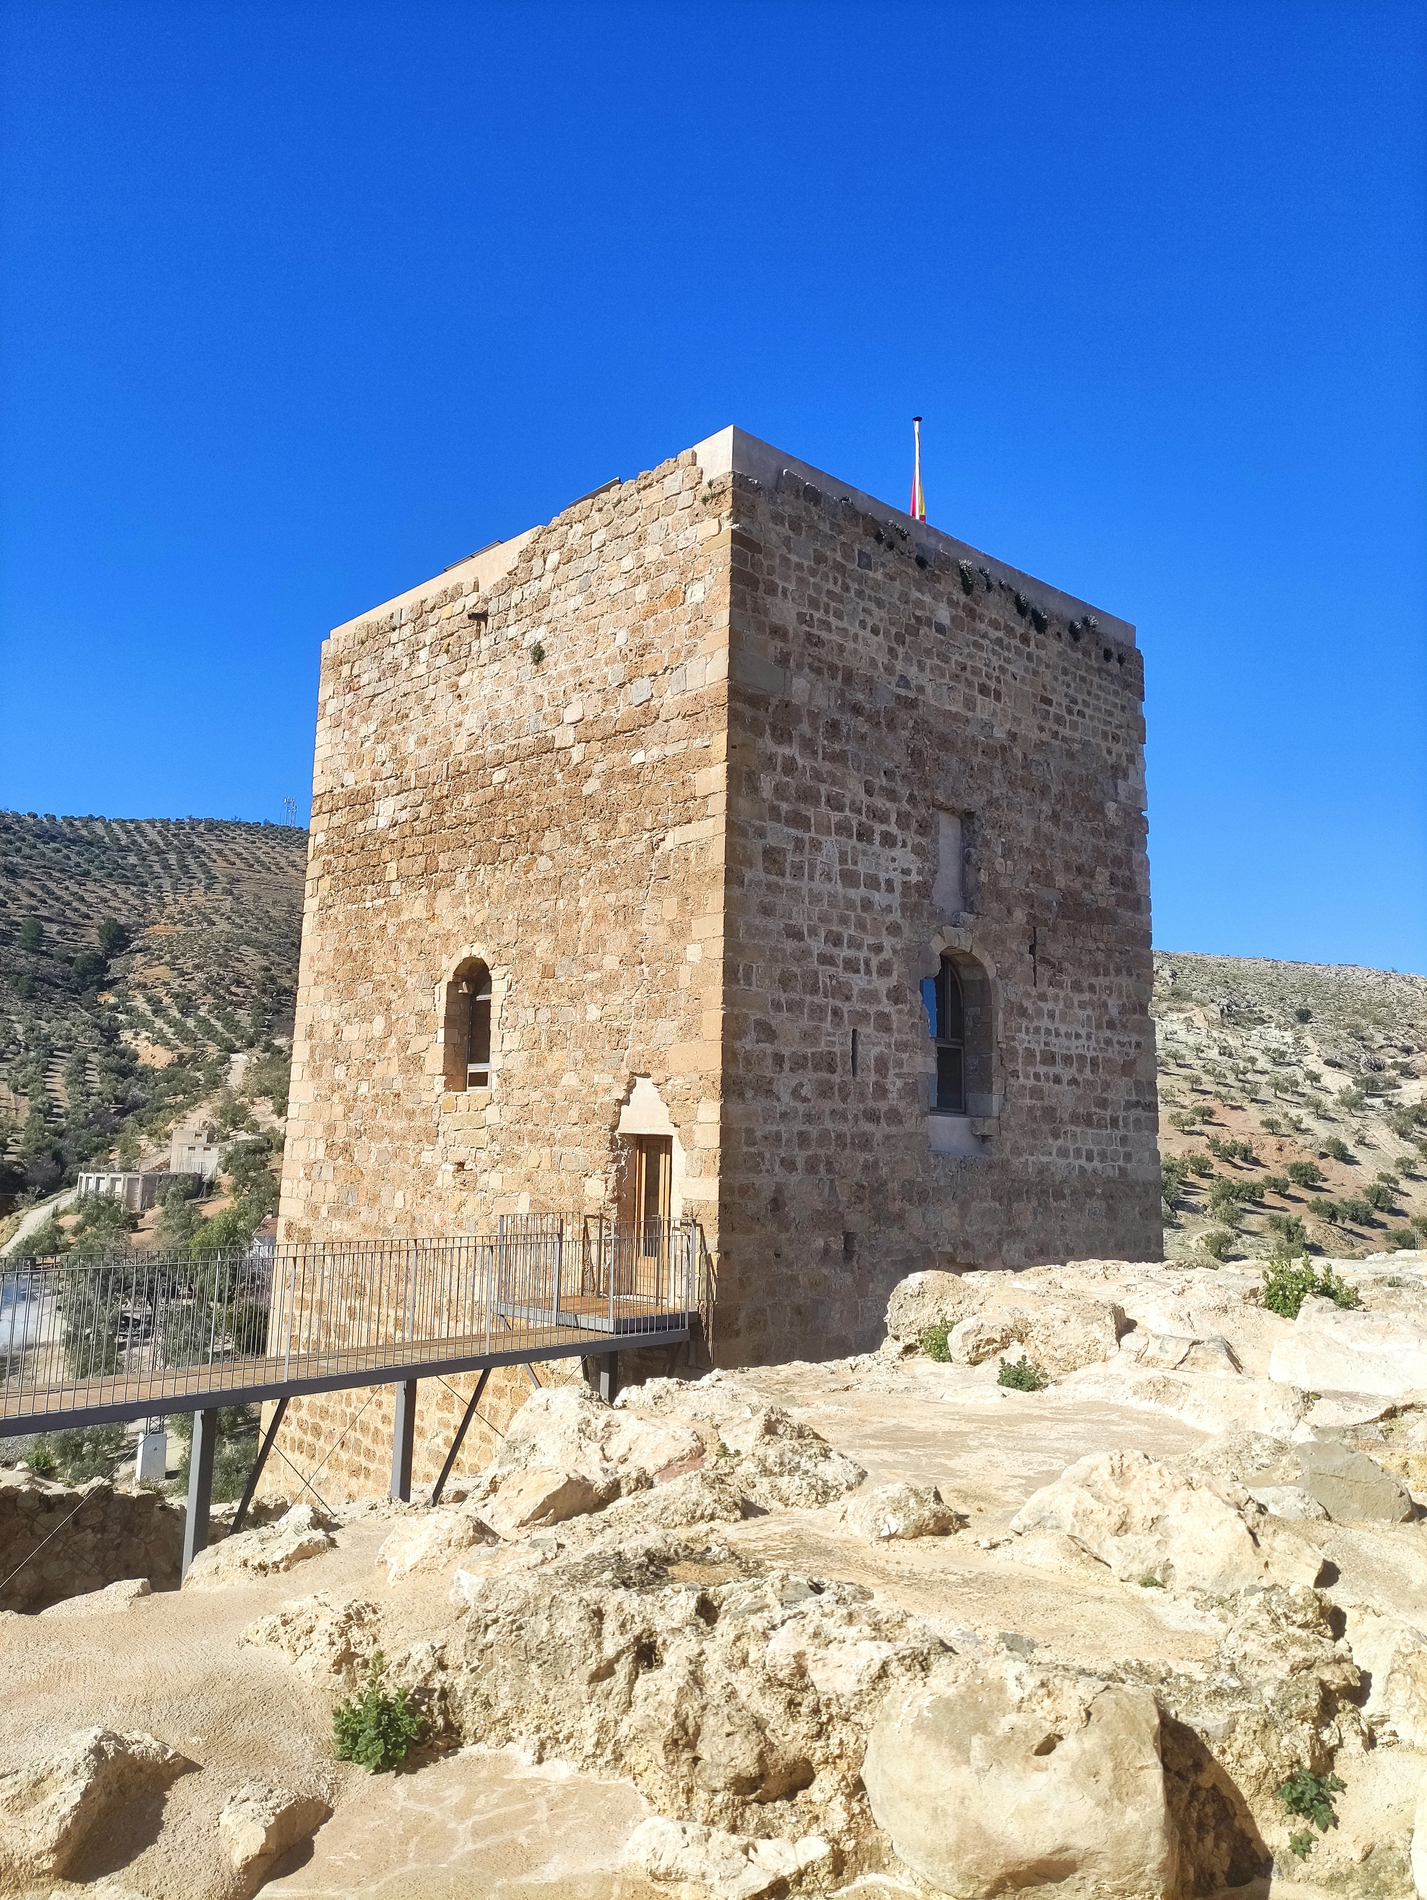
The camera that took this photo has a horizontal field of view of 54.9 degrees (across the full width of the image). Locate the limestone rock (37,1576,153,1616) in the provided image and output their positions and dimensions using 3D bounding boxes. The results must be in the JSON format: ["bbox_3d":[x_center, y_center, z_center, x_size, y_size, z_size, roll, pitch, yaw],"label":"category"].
[{"bbox_3d":[-4.227,4.429,9.400,0.717,0.171,0.500,5,-10,-22],"label":"limestone rock"}]

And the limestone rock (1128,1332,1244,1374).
[{"bbox_3d":[3.976,3.403,11.600,0.914,0.336,0.600,-2,-10,18],"label":"limestone rock"}]

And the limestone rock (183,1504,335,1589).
[{"bbox_3d":[-3.121,4.101,9.433,1.040,0.500,0.850,4,-10,-17],"label":"limestone rock"}]

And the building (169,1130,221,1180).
[{"bbox_3d":[-67.301,26.638,177.849,6.000,6.600,5.000,7,-11,-32],"label":"building"}]

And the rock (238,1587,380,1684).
[{"bbox_3d":[-1.781,3.042,6.068,0.623,0.340,0.600,4,-10,-15],"label":"rock"}]

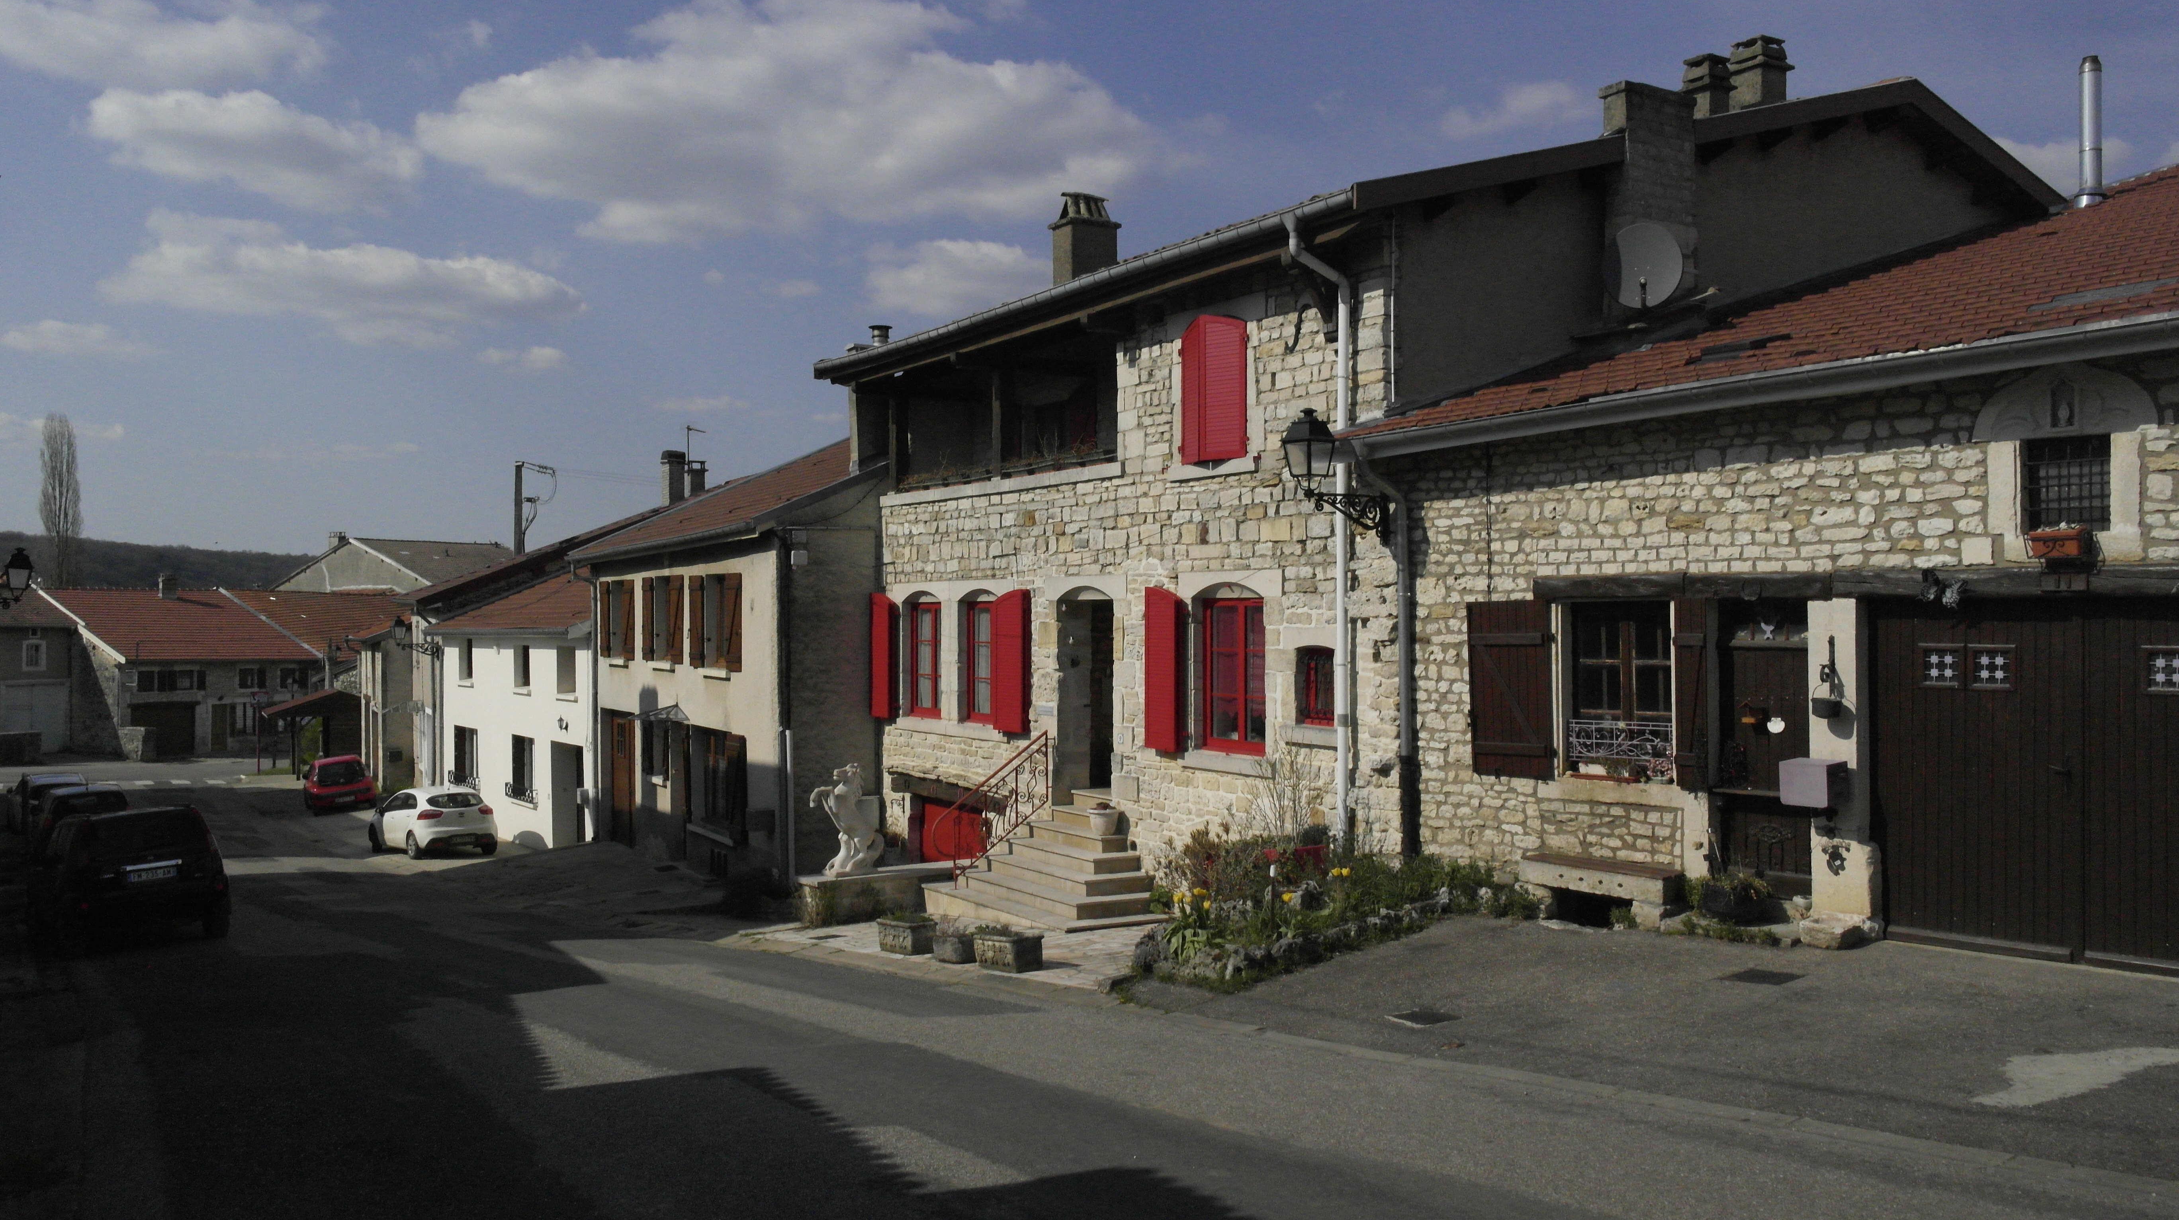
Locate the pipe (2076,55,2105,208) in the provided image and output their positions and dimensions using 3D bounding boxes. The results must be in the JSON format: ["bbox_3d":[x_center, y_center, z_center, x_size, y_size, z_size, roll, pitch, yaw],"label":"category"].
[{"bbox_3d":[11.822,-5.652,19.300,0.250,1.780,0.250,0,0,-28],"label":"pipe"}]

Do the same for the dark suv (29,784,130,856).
[{"bbox_3d":[-23.000,4.650,37.200,1.780,1.570,4.300,0,-3,-35],"label":"dark suv"}]

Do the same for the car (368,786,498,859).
[{"bbox_3d":[-14.340,4.550,35.550,1.720,1.455,4.050,0,-4,-38],"label":"car"}]

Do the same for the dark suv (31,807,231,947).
[{"bbox_3d":[-12.700,3.400,21.550,1.765,1.690,4.500,0,-5,-37],"label":"dark suv"}]

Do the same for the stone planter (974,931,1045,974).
[{"bbox_3d":[-0.687,2.931,14.086,0.280,0.290,0.620,0,-3,-38],"label":"stone planter"}]

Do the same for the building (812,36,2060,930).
[{"bbox_3d":[5.109,-1.356,22.111,15.100,9.250,12.200,0,0,-31],"label":"building"}]

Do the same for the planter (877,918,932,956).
[{"bbox_3d":[-1.745,3.059,15.436,0.280,0.290,0.620,0,-3,-38],"label":"planter"}]

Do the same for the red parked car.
[{"bbox_3d":[-21.300,4.900,46.300,1.650,1.430,3.800,0,-2,-30],"label":"red parked car"}]

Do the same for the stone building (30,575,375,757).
[{"bbox_3d":[-41.385,2.512,77.478,14.000,7.700,13.000,0,0,40],"label":"stone building"}]

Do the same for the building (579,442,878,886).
[{"bbox_3d":[-2.278,0.122,30.411,11.900,8.500,13.000,0,0,-28],"label":"building"}]

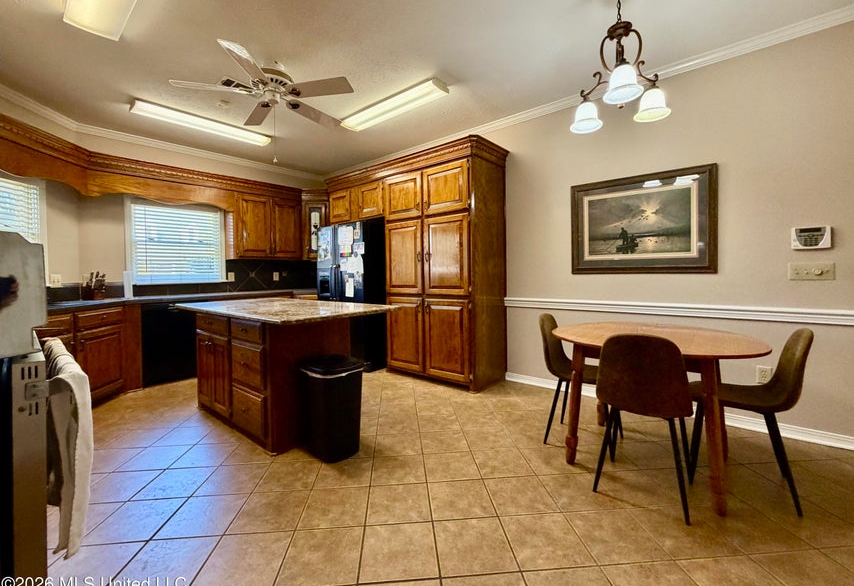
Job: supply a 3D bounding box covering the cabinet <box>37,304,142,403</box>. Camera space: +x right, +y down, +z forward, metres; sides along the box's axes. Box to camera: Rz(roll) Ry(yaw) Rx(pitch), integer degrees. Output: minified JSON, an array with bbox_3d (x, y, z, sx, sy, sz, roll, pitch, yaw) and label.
[{"bbox_3d":[-3.334,0.597,3.014,0.612,0.866,1.040,-1,3,-5],"label":"cabinet"}]

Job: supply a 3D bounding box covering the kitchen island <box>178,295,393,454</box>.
[{"bbox_3d":[-1.307,0.557,3.004,2.004,0.904,0.924,2,4,40],"label":"kitchen island"}]

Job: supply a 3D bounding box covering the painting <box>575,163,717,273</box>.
[{"bbox_3d":[1.767,-0.569,2.916,1.051,0.820,0.035,2,4,40],"label":"painting"}]

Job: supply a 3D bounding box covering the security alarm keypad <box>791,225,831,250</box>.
[{"bbox_3d":[2.518,-0.358,2.266,0.170,0.141,0.030,2,4,40],"label":"security alarm keypad"}]

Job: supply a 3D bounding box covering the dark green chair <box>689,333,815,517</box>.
[{"bbox_3d":[1.729,0.606,1.891,0.497,0.866,0.433,2,4,40],"label":"dark green chair"}]

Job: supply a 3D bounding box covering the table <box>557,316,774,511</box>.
[{"bbox_3d":[1.355,0.646,2.112,1.080,0.770,1.080,2,4,40],"label":"table"}]

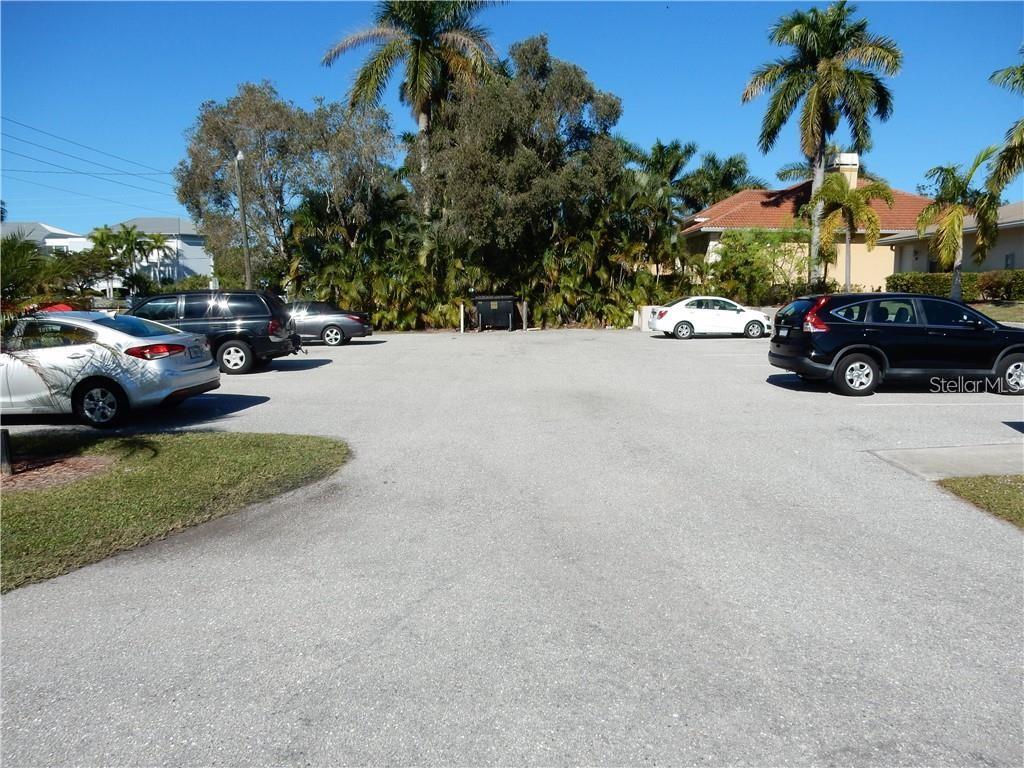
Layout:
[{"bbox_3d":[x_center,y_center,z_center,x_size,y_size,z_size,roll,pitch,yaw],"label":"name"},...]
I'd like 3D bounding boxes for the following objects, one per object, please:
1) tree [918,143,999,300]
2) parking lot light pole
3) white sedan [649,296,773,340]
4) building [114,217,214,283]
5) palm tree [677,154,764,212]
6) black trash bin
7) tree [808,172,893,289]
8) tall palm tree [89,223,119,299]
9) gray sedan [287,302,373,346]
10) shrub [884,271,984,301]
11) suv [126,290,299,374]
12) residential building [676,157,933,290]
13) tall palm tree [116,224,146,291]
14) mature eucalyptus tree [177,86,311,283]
[{"bbox_3d":[17.484,-6.228,28.964,3.300,5.960,3.100,0,7,0],"label":"tree"},{"bbox_3d":[-11.016,-5.870,30.505,0.360,7.214,0.360,0,7,0],"label":"parking lot light pole"},{"bbox_3d":[7.383,-2.471,27.424,4.400,1.517,1.735,0,7,0],"label":"white sedan"},{"bbox_3d":[-37.459,-13.260,78.940,12.000,10.200,10.500,1,7,12],"label":"building"},{"bbox_3d":[11.927,-8.871,42.221,5.000,8.429,5.000,0,7,0],"label":"palm tree"},{"bbox_3d":[-0.711,-3.072,31.866,1.980,1.480,1.300,0,7,0],"label":"black trash bin"},{"bbox_3d":[13.263,-5.726,29.011,3.350,5.003,3.350,0,7,0],"label":"tree"},{"bbox_3d":[-35.848,-10.469,65.181,2.800,7.045,2.800,0,7,0],"label":"tall palm tree"},{"bbox_3d":[-7.241,-2.054,25.068,4.890,1.435,1.815,-1,7,-4],"label":"gray sedan"},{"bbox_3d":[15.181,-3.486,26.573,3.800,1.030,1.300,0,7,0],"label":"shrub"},{"bbox_3d":[-7.425,-1.186,16.512,4.900,1.810,1.890,-1,7,-8],"label":"suv"},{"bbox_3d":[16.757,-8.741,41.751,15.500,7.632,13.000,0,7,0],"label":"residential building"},{"bbox_3d":[-33.511,-10.424,65.207,3.000,7.144,3.000,0,7,0],"label":"tall palm tree"},{"bbox_3d":[-13.009,-8.672,35.694,6.500,11.273,6.300,0,7,0],"label":"mature eucalyptus tree"}]

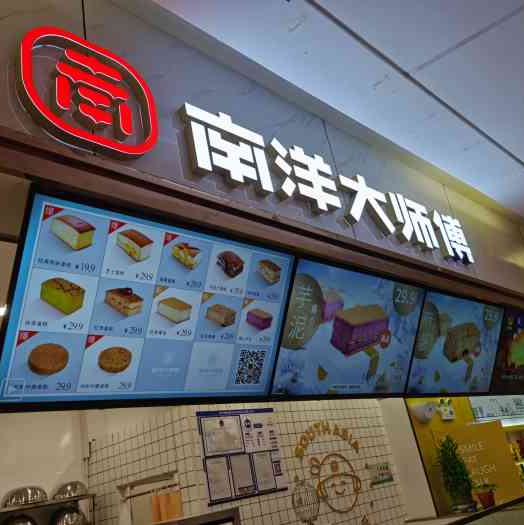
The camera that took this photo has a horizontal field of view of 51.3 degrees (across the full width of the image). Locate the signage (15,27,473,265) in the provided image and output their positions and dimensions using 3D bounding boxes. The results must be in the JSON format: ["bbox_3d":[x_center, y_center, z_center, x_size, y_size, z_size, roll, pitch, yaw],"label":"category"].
[{"bbox_3d":[0.266,-0.315,2.368,2.620,0.401,0.070,12,-32,-44],"label":"signage"}]

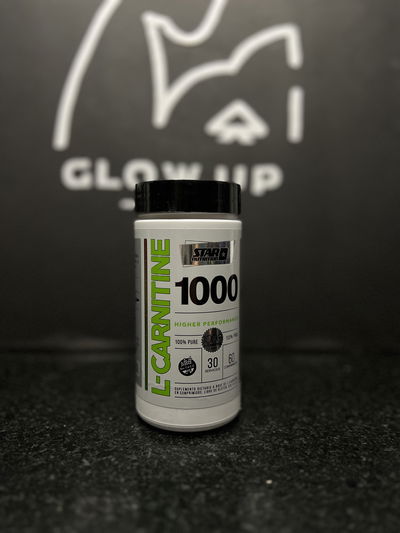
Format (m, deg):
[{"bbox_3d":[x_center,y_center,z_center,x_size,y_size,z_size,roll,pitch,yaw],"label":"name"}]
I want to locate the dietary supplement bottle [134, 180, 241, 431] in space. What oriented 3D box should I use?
[{"bbox_3d":[-0.007,0.021,0.247,0.065,0.138,0.065,-1,5,-16],"label":"dietary supplement bottle"}]

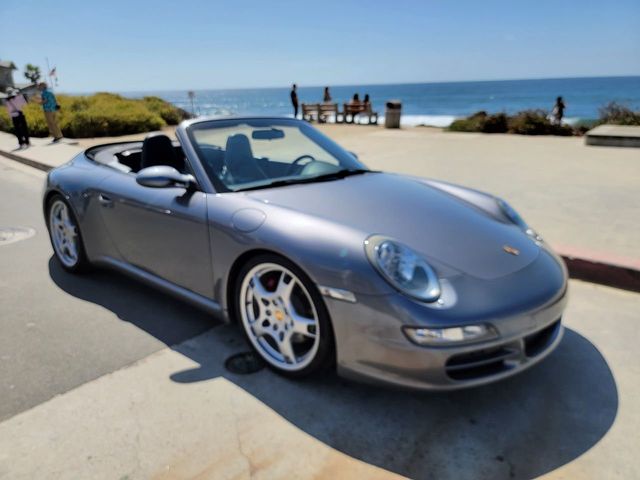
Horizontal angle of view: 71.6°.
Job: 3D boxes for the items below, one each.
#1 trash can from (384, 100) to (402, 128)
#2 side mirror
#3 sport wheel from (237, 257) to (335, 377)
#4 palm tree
[{"bbox_3d":[2.735,-4.687,16.533,0.610,0.954,0.610,1,19,9],"label":"trash can"},{"bbox_3d":[-0.850,-0.347,2.440,0.250,0.125,0.140,-14,21,-40],"label":"side mirror"},{"bbox_3d":[-0.135,0.340,2.142,0.645,0.640,0.225,13,20,38],"label":"sport wheel"},{"bbox_3d":[-51.731,-28.372,81.107,2.700,6.604,2.700,-13,22,-29],"label":"palm tree"}]

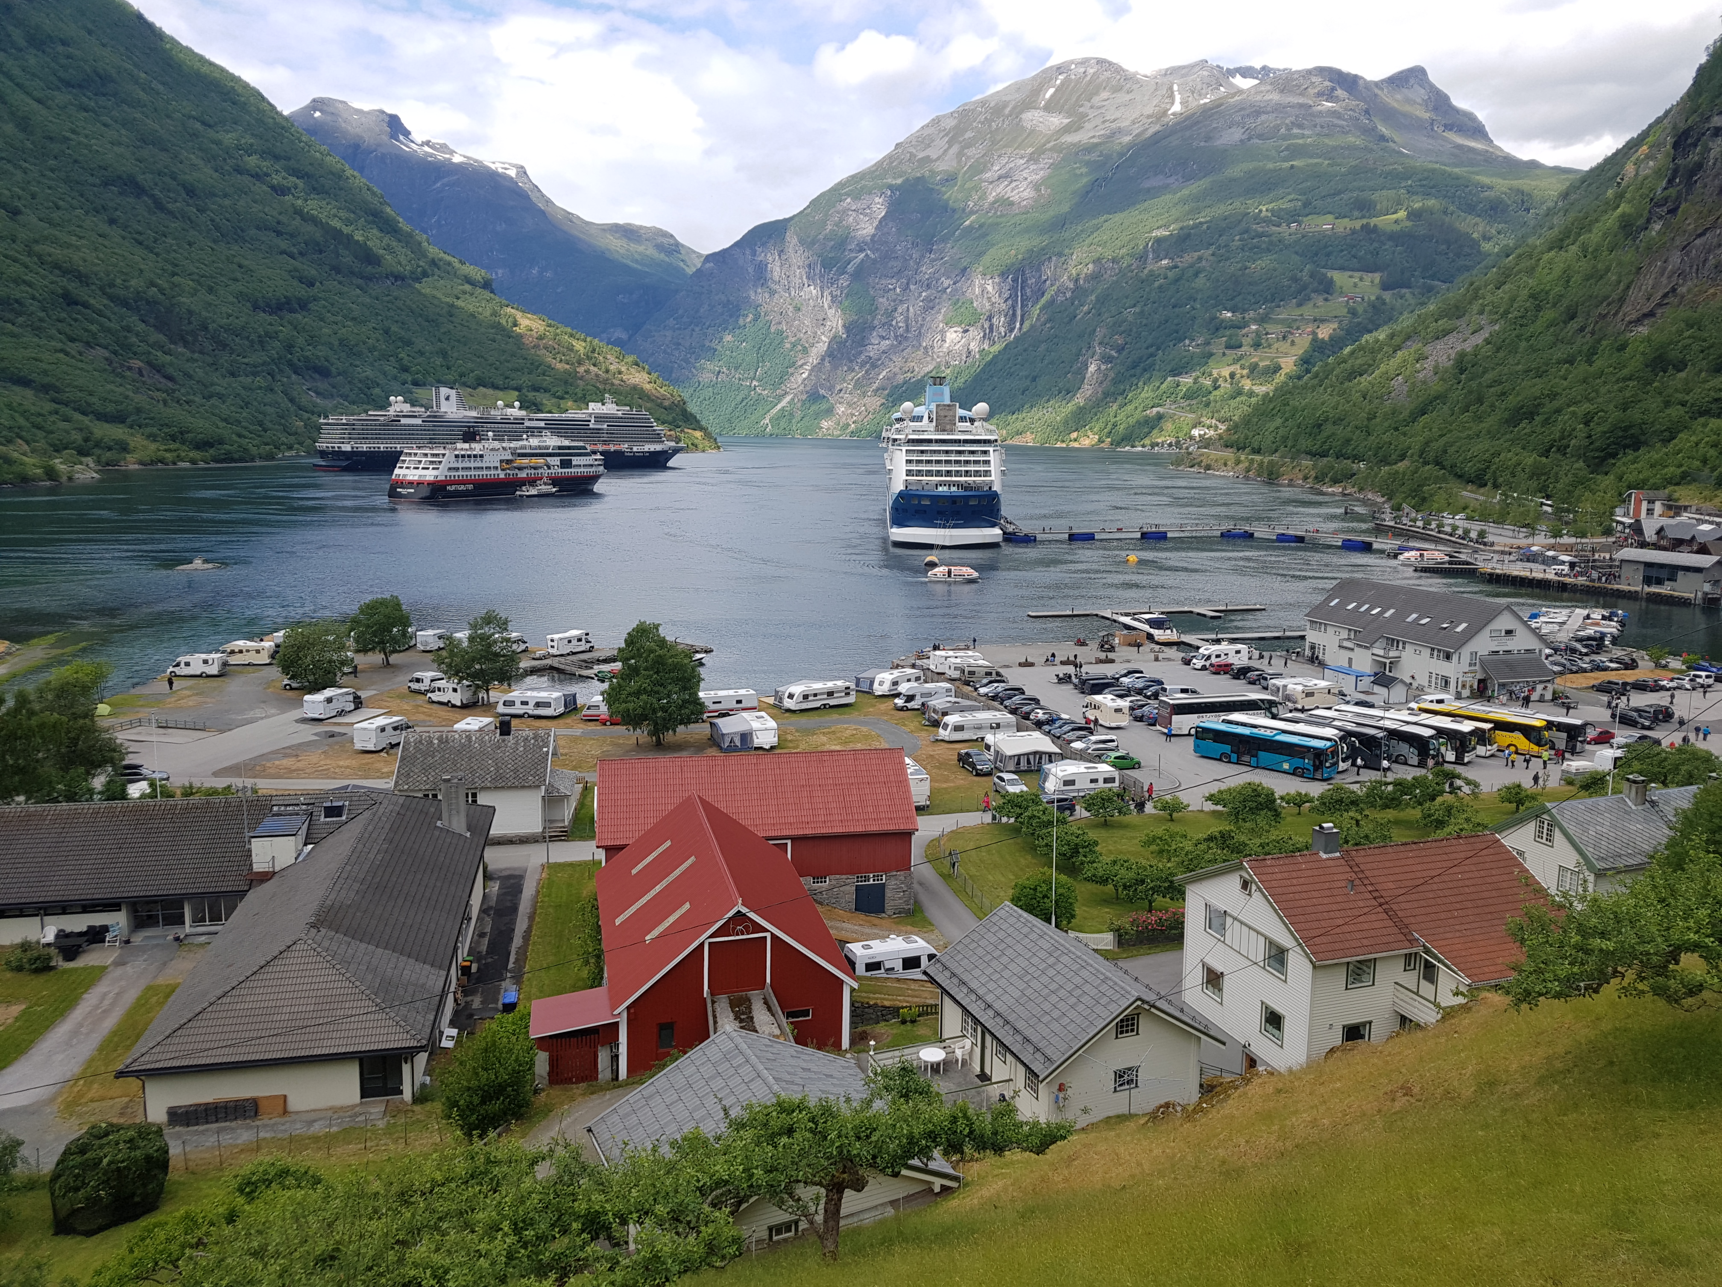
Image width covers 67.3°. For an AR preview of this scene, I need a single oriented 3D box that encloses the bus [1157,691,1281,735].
[{"bbox_3d":[38.670,7.540,138.720,13.330,3.710,2.550,-2,10,-16],"label":"bus"}]

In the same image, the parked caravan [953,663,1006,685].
[{"bbox_3d":[15.995,3.853,167.374,5.800,2.750,2.250,-2,10,-11],"label":"parked caravan"}]

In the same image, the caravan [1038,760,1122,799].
[{"bbox_3d":[19.720,12.140,115.680,6.260,2.500,2.360,-2,10,-18],"label":"caravan"}]

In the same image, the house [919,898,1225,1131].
[{"bbox_3d":[7.058,12.437,44.617,6.793,4.314,8.741,-3,10,-21],"label":"house"}]

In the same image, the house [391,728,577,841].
[{"bbox_3d":[-28.060,10.310,98.430,12.400,7.500,8.200,0,10,-8],"label":"house"}]

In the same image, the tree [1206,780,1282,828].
[{"bbox_3d":[31.383,13.314,106.138,5.938,3.777,5.938,0,10,0],"label":"tree"}]

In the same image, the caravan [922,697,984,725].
[{"bbox_3d":[10.196,7.758,142.246,6.000,2.500,2.320,-5,11,-28],"label":"caravan"}]

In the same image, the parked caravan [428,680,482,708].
[{"bbox_3d":[-45.920,5.450,145.110,5.940,2.830,2.270,7,11,33],"label":"parked caravan"}]

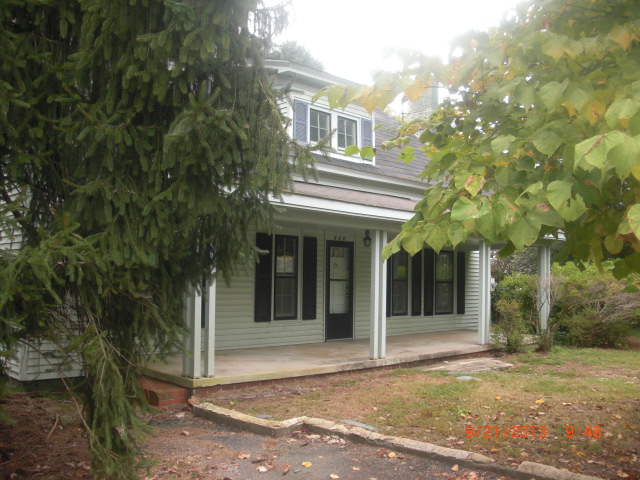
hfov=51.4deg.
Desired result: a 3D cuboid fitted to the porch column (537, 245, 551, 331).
[{"bbox_3d":[4.967,1.182,14.899,0.270,2.060,0.270,4,-4,-44],"label":"porch column"}]

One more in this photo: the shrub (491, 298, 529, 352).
[{"bbox_3d":[3.795,1.670,13.231,0.720,1.080,0.700,4,-4,-44],"label":"shrub"}]

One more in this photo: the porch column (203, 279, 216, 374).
[{"bbox_3d":[-1.395,0.716,8.598,0.100,2.060,0.100,4,-4,-44],"label":"porch column"}]

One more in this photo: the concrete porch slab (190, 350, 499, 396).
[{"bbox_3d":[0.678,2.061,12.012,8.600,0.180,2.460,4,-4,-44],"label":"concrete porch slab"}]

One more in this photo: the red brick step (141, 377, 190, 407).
[{"bbox_3d":[-2.010,1.930,8.323,0.440,0.190,0.720,4,-4,-44],"label":"red brick step"}]

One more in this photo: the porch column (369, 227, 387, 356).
[{"bbox_3d":[0.952,0.878,10.753,0.280,2.060,0.110,4,-4,-44],"label":"porch column"}]

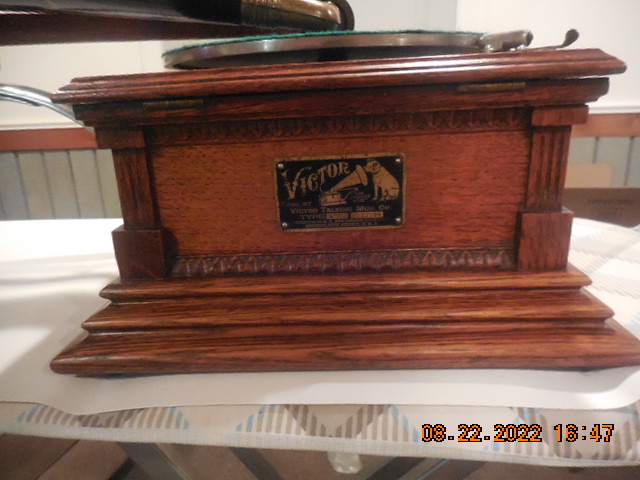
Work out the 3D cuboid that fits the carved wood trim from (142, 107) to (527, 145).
[{"bbox_3d":[0.009,-0.080,0.327,0.269,0.015,0.007,-2,16,4],"label":"carved wood trim"}]

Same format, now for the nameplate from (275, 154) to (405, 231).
[{"bbox_3d":[0.015,-0.034,0.343,0.094,0.054,0.003,-2,16,4],"label":"nameplate"}]

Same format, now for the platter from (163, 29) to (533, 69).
[{"bbox_3d":[0.004,-0.182,0.469,0.304,0.011,0.304,-2,16,4],"label":"platter"}]

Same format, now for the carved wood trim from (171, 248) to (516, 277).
[{"bbox_3d":[0.014,0.017,0.355,0.269,0.017,0.007,-2,16,4],"label":"carved wood trim"}]

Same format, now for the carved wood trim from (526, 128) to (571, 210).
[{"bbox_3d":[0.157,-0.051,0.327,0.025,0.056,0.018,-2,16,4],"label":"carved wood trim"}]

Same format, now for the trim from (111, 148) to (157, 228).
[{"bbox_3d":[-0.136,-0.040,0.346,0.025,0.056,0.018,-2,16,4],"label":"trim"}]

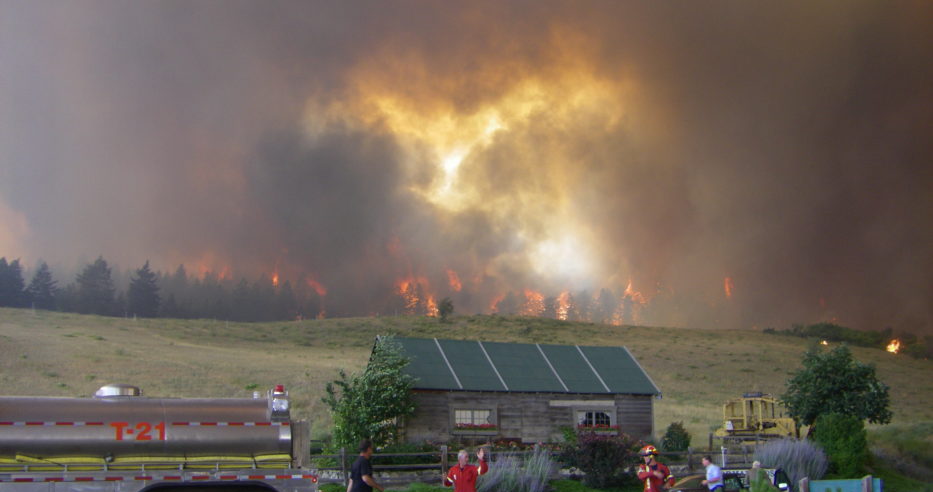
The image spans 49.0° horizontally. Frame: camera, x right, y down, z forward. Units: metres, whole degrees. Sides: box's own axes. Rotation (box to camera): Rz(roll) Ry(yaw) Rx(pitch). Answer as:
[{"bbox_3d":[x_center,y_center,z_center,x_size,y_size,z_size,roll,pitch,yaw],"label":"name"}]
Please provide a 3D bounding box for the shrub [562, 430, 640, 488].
[{"bbox_3d":[3.381,5.333,25.655,1.953,1.401,1.800,0,-11,0],"label":"shrub"}]

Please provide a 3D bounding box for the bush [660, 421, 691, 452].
[{"bbox_3d":[6.835,6.261,33.500,0.981,1.093,0.981,0,-11,0],"label":"bush"}]

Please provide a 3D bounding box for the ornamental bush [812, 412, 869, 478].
[{"bbox_3d":[10.931,5.820,29.940,1.637,1.883,1.600,0,-11,0],"label":"ornamental bush"}]

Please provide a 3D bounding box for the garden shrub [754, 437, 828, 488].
[{"bbox_3d":[8.787,5.882,27.688,2.001,1.441,1.900,0,-11,0],"label":"garden shrub"}]

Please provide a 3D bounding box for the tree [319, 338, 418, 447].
[{"bbox_3d":[-2.869,4.361,30.300,2.781,3.370,2.642,0,-11,0],"label":"tree"}]

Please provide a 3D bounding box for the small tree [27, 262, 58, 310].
[{"bbox_3d":[-78.649,7.582,190.000,5.936,9.926,5.936,0,-11,0],"label":"small tree"}]

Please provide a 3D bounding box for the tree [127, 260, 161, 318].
[{"bbox_3d":[-59.914,8.316,190.000,6.307,11.416,6.307,0,-11,0],"label":"tree"}]

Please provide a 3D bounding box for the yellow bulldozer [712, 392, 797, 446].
[{"bbox_3d":[16.200,9.695,57.198,4.900,3.001,2.700,-3,-11,16],"label":"yellow bulldozer"}]

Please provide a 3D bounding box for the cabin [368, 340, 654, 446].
[{"bbox_3d":[1.473,5.332,36.261,9.695,3.891,4.599,5,-12,-22],"label":"cabin"}]

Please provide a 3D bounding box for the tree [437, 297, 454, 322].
[{"bbox_3d":[-3.075,9.295,150.000,2.636,3.829,2.636,0,-11,0],"label":"tree"}]

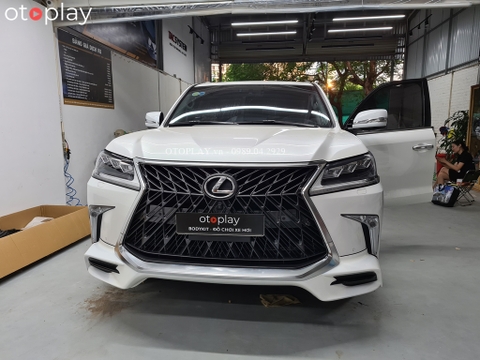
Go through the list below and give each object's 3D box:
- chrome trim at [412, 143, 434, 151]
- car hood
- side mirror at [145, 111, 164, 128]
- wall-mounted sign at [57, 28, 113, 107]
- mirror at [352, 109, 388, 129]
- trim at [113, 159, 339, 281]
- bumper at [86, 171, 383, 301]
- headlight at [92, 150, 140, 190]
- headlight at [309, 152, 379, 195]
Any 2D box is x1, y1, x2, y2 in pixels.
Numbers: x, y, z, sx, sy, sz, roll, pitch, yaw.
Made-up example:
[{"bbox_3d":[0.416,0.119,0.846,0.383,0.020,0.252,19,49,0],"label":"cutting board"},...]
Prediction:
[{"bbox_3d":[1.822,-0.333,3.584,0.250,0.060,0.060,-3,8,-21],"label":"chrome trim"},{"bbox_3d":[-0.003,-0.300,2.746,1.720,0.250,1.300,1,8,7],"label":"car hood"},{"bbox_3d":[-0.900,-0.639,3.809,0.210,0.180,0.200,1,8,7],"label":"side mirror"},{"bbox_3d":[-2.183,-1.545,5.289,0.030,0.934,1.370,1,8,8],"label":"wall-mounted sign"},{"bbox_3d":[1.148,-0.542,3.195,0.300,0.190,0.190,1,8,6],"label":"mirror"},{"bbox_3d":[-0.100,0.206,2.045,1.320,0.660,0.270,1,8,7],"label":"trim"},{"bbox_3d":[-0.082,0.314,2.211,1.920,0.680,0.580,1,8,7],"label":"bumper"},{"bbox_3d":[-0.776,-0.068,2.316,0.460,0.250,0.400,1,8,7],"label":"headlight"},{"bbox_3d":[0.633,-0.036,2.144,0.460,0.250,0.400,1,8,7],"label":"headlight"}]

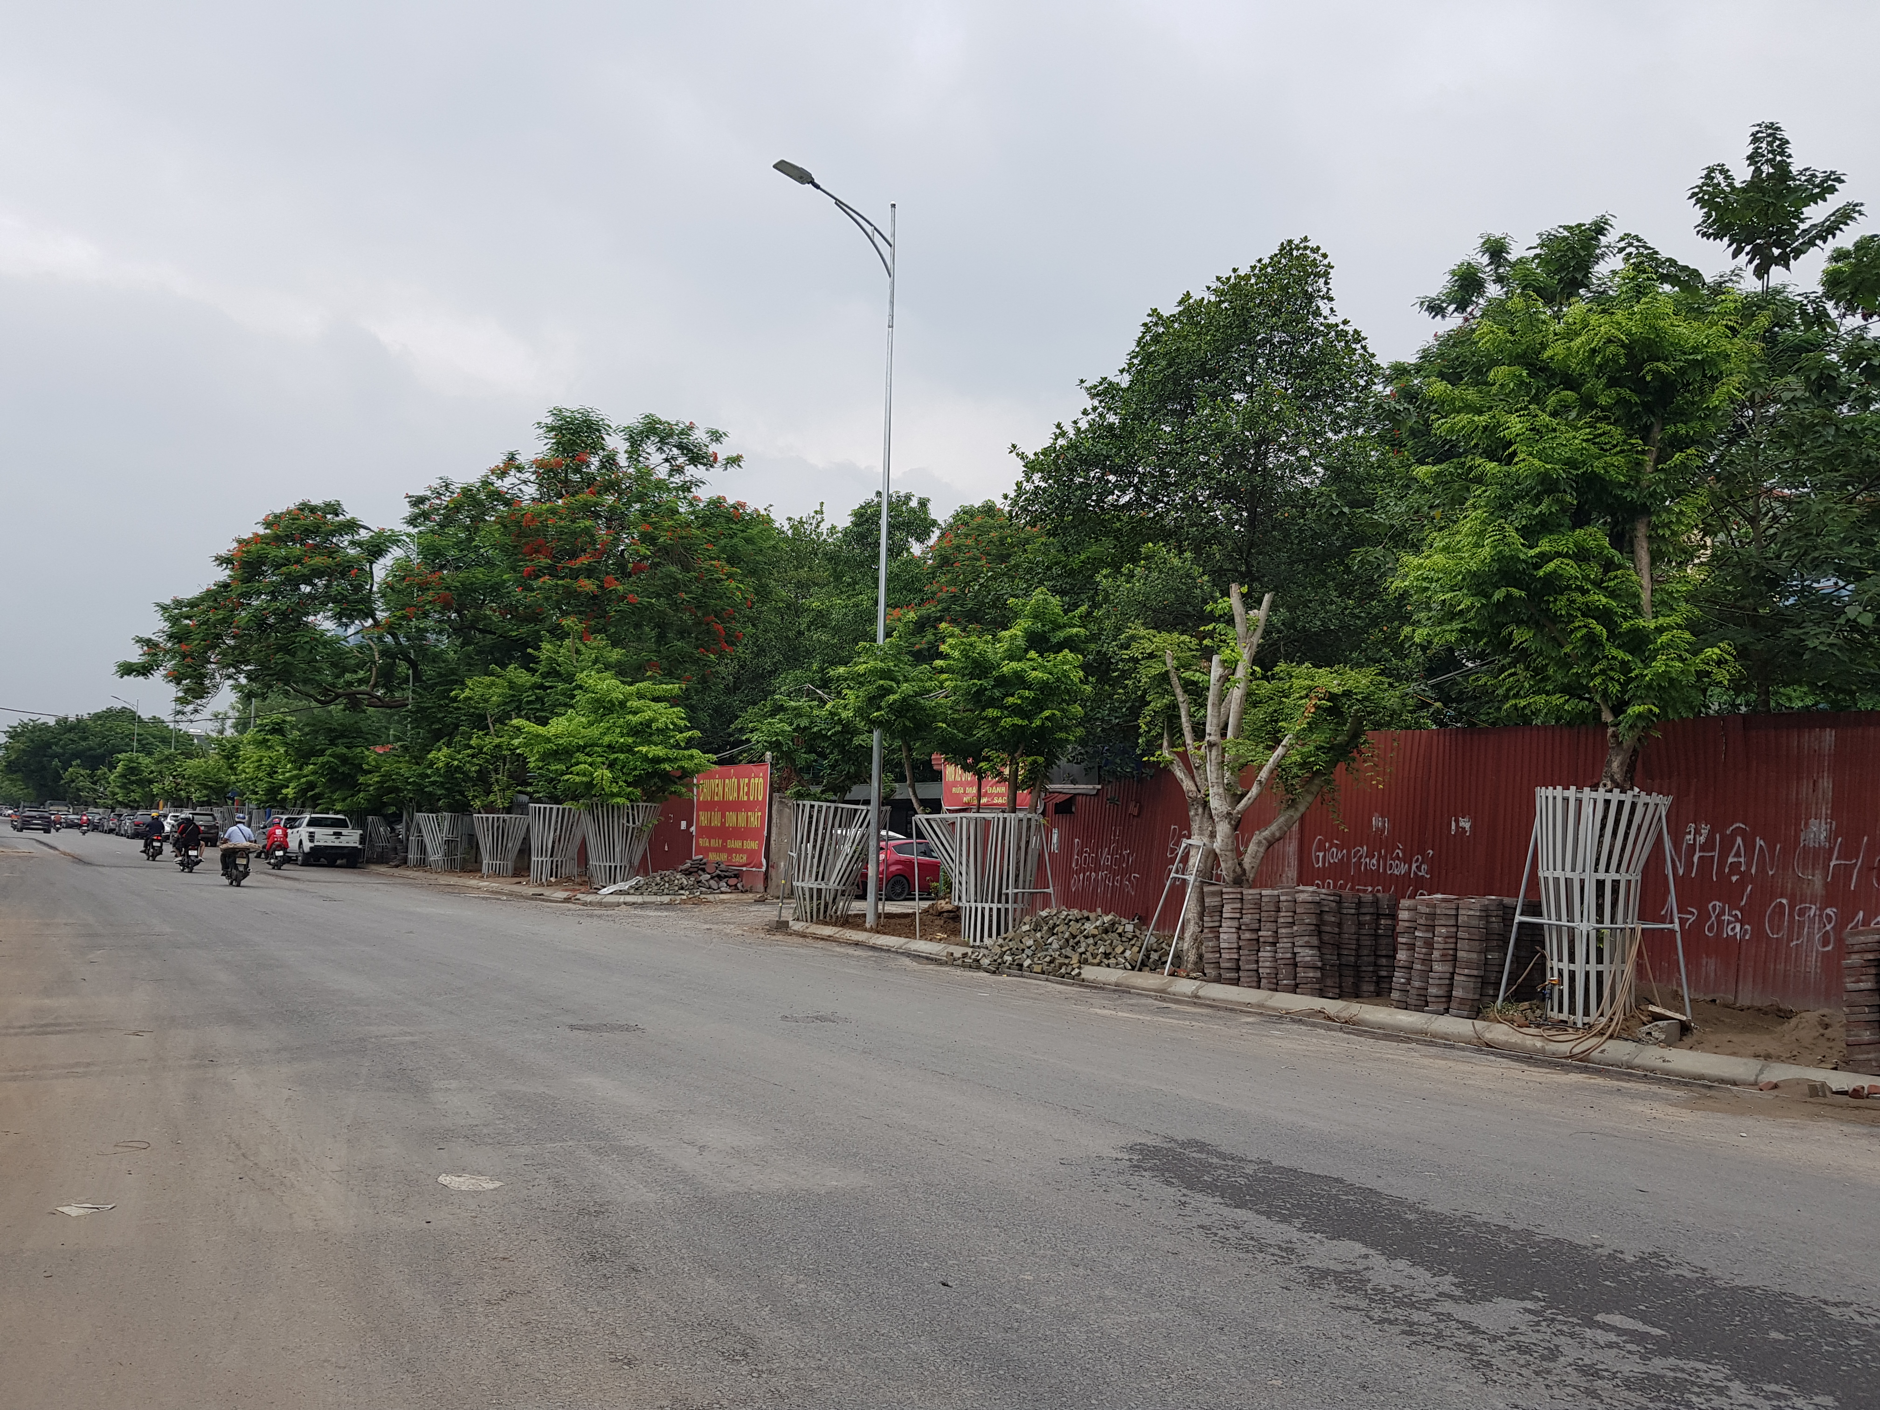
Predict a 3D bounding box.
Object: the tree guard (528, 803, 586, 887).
[{"bbox_3d":[-9.690,3.540,35.893,1.400,2.000,1.400,5,-6,-33],"label":"tree guard"}]

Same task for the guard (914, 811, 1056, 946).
[{"bbox_3d":[0.629,2.357,19.200,1.900,1.750,1.700,5,-6,-34],"label":"guard"}]

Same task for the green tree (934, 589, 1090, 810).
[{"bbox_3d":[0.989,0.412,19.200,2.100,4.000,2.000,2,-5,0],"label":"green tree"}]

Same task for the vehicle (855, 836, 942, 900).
[{"bbox_3d":[0.050,4.123,35.400,4.050,1.470,1.730,4,-6,-22],"label":"vehicle"}]

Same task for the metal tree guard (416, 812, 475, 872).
[{"bbox_3d":[-14.700,4.035,42.000,1.750,1.790,1.650,5,-6,-34],"label":"metal tree guard"}]

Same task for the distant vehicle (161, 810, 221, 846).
[{"bbox_3d":[-40.616,6.808,77.515,1.880,1.760,4.700,5,-6,-33],"label":"distant vehicle"}]

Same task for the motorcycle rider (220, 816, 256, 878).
[{"bbox_3d":[-15.827,3.267,31.800,0.750,1.620,1.750,5,-6,-33],"label":"motorcycle rider"}]

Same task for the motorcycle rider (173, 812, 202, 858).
[{"bbox_3d":[-21.836,3.829,41.077,0.750,1.310,0.800,5,-6,-33],"label":"motorcycle rider"}]

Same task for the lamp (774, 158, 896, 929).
[{"bbox_3d":[-1.794,-2.557,22.413,2.420,12.080,0.400,5,-6,-33],"label":"lamp"}]

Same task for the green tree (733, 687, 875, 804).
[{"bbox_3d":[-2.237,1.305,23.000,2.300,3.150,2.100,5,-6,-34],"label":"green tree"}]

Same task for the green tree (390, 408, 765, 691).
[{"bbox_3d":[-11.445,-2.199,46.211,11.500,15.250,11.500,5,-6,-33],"label":"green tree"}]

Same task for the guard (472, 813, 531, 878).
[{"bbox_3d":[-12.415,3.973,40.082,1.500,1.750,1.500,5,-6,-33],"label":"guard"}]

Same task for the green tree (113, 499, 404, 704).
[{"bbox_3d":[-25.137,-0.968,53.624,10.500,13.380,10.500,5,-6,-33],"label":"green tree"}]

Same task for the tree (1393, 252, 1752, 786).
[{"bbox_3d":[6.086,-0.783,13.543,3.300,7.350,3.300,5,-6,-33],"label":"tree"}]

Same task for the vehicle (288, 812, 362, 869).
[{"bbox_3d":[-21.650,4.604,49.000,1.880,1.830,5.350,5,-7,-36],"label":"vehicle"}]

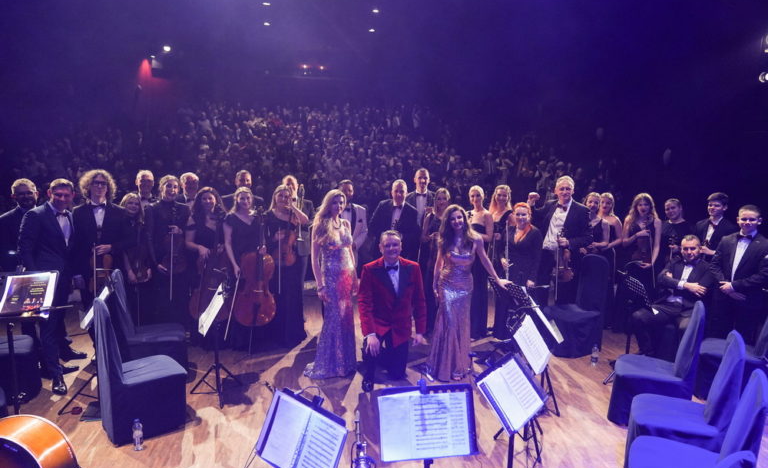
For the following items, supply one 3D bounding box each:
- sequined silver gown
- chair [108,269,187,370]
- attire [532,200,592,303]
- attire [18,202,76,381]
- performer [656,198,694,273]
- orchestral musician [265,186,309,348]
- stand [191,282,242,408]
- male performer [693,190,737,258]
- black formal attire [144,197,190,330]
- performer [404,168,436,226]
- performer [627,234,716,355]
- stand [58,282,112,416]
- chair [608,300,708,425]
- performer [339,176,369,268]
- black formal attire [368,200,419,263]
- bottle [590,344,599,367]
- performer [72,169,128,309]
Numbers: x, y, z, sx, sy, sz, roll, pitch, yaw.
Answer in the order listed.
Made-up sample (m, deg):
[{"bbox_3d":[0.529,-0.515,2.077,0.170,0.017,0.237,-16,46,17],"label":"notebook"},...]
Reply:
[{"bbox_3d":[-0.481,0.601,4.706,0.460,1.400,0.440,-2,10,-16],"label":"sequined silver gown"},{"bbox_3d":[-2.000,0.803,4.456,0.540,0.950,0.450,-1,7,-11],"label":"chair"},{"bbox_3d":[1.885,0.438,5.524,0.660,1.540,0.420,4,10,17],"label":"attire"},{"bbox_3d":[-2.909,0.513,4.532,0.360,1.530,0.500,8,10,41],"label":"attire"},{"bbox_3d":[3.153,0.448,5.599,0.480,1.660,0.340,4,8,25],"label":"performer"},{"bbox_3d":[-1.019,0.325,5.376,0.500,1.682,0.400,-1,7,-12],"label":"orchestral musician"},{"bbox_3d":[-1.416,0.889,4.326,0.480,0.970,0.520,-2,8,-19],"label":"stand"},{"bbox_3d":[3.414,0.414,5.413,0.520,1.680,0.400,6,11,27],"label":"male performer"},{"bbox_3d":[-2.188,0.432,5.258,0.460,1.490,0.340,-2,10,-19],"label":"black formal attire"},{"bbox_3d":[0.443,0.176,5.912,0.500,1.850,0.320,0,7,4],"label":"performer"},{"bbox_3d":[2.909,0.671,5.246,0.780,1.310,0.620,-6,10,-43],"label":"performer"},{"bbox_3d":[-2.310,0.868,4.047,0.440,1.020,0.480,-4,11,-30],"label":"stand"},{"bbox_3d":[1.940,0.904,3.733,0.540,0.920,0.440,2,7,16],"label":"chair"},{"bbox_3d":[-0.360,0.302,5.374,0.480,1.728,0.320,0,7,-3],"label":"performer"},{"bbox_3d":[0.136,0.373,5.583,0.540,1.476,0.330,0,7,0],"label":"black formal attire"},{"bbox_3d":[1.973,1.136,4.798,0.065,0.208,0.065,0,7,0],"label":"bottle"},{"bbox_3d":[-2.592,0.326,4.722,0.540,1.835,0.360,-4,8,-28],"label":"performer"}]

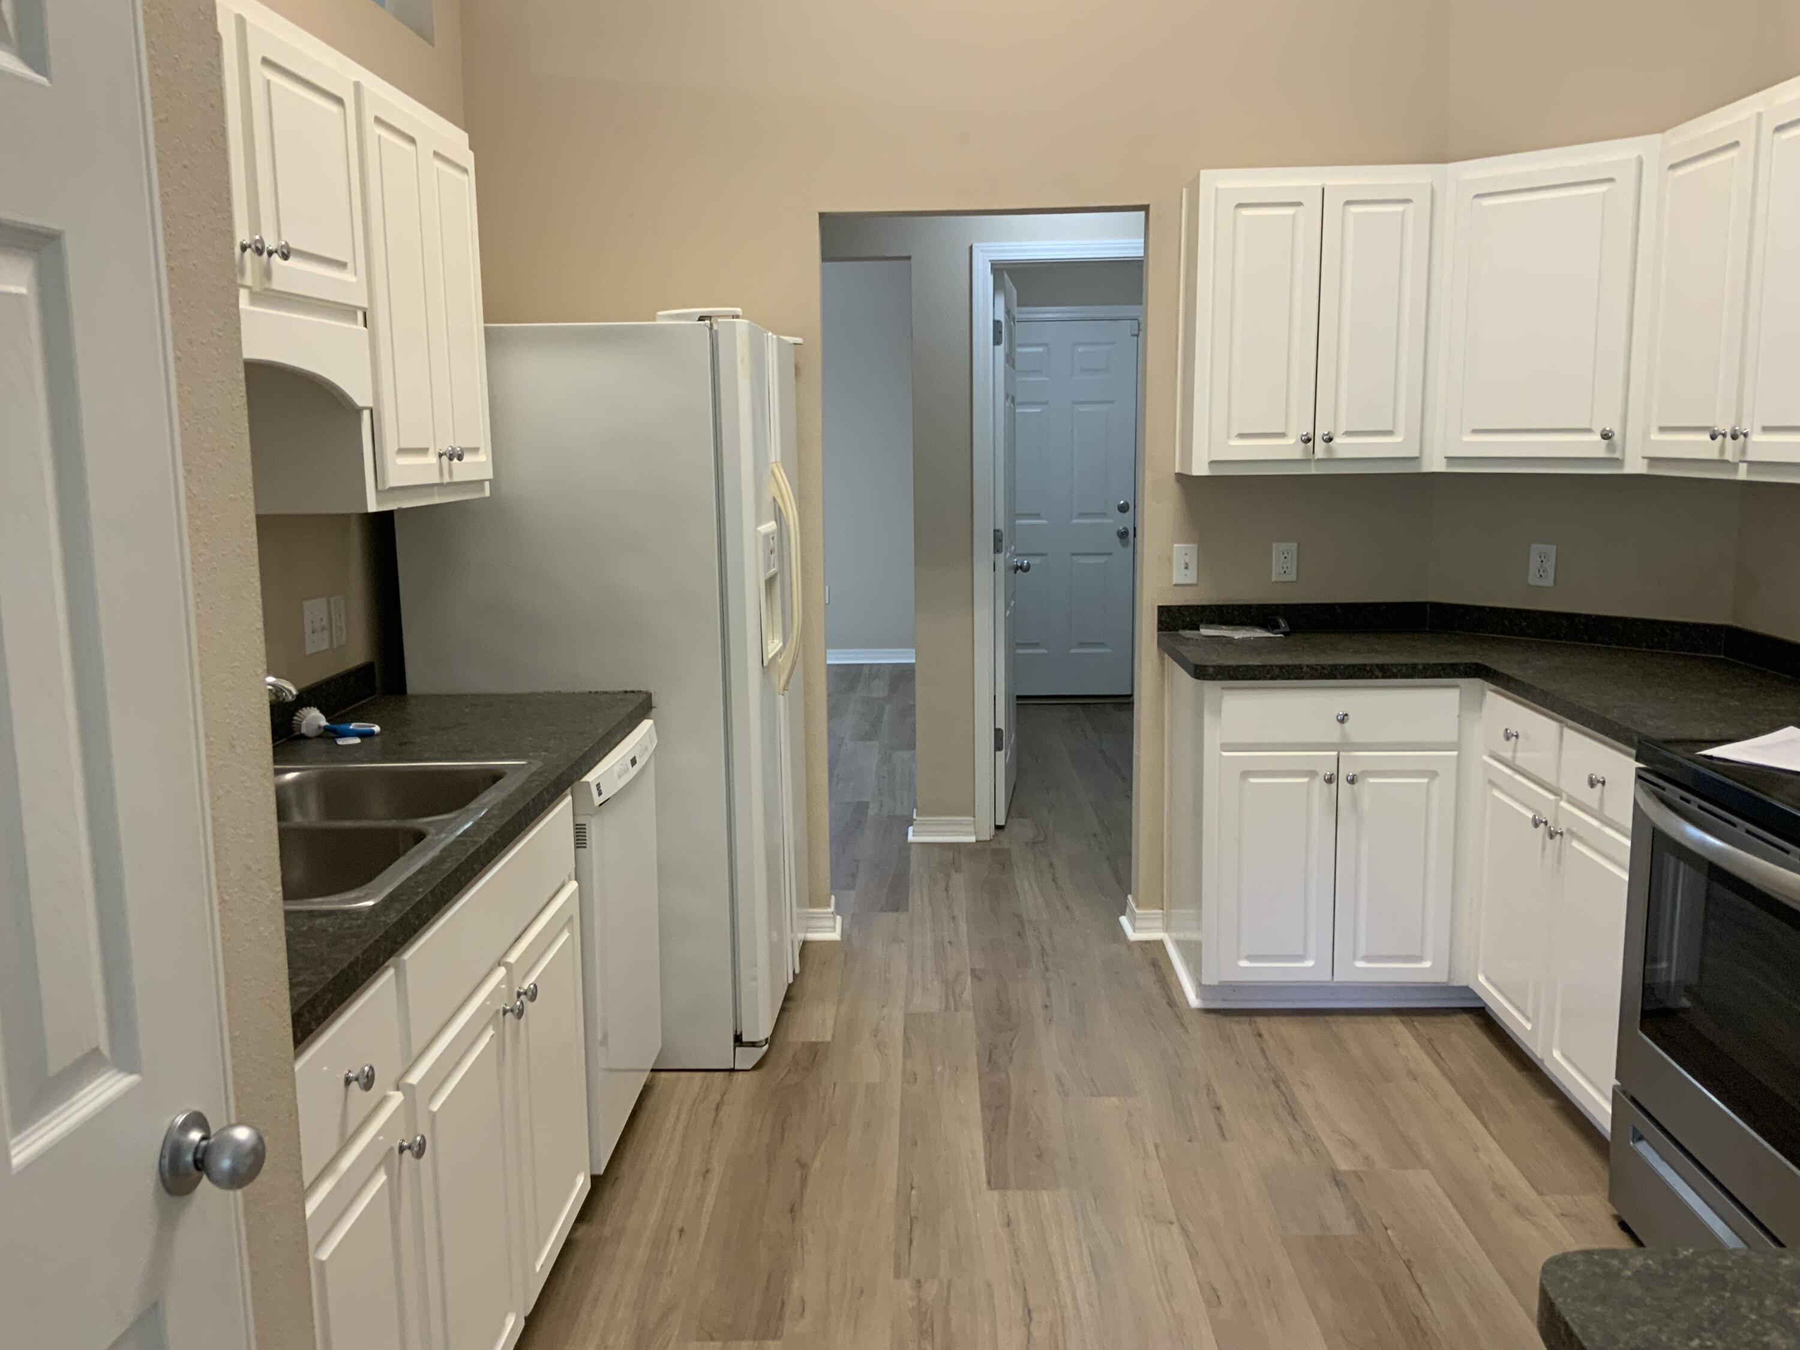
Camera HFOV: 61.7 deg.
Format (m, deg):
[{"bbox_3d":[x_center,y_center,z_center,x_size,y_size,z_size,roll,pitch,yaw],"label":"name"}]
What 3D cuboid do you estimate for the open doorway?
[{"bbox_3d":[0.240,-0.255,4.354,0.901,2.086,0.130,0,10,2],"label":"open doorway"}]

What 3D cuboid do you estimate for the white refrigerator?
[{"bbox_3d":[-0.680,0.001,3.875,0.865,1.762,0.875,0,10,2],"label":"white refrigerator"}]

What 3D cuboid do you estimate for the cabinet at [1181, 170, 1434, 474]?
[{"bbox_3d":[1.075,-0.921,3.990,0.617,0.766,0.309,0,10,2],"label":"cabinet"}]

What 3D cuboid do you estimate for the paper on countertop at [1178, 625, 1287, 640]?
[{"bbox_3d":[0.939,-0.120,4.208,0.278,0.028,0.120,0,10,2],"label":"paper on countertop"}]

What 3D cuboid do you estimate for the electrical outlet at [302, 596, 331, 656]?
[{"bbox_3d":[-1.206,-0.101,3.129,0.008,0.112,0.117,0,10,2],"label":"electrical outlet"}]

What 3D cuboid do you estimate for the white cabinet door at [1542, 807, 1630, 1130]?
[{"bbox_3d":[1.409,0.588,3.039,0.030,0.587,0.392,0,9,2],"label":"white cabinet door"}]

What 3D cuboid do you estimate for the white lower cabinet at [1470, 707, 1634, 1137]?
[{"bbox_3d":[1.716,0.481,3.325,0.625,0.810,0.805,0,10,2],"label":"white lower cabinet"}]

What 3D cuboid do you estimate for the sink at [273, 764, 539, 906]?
[{"bbox_3d":[-0.928,0.321,2.345,0.544,0.188,0.823,0,10,2],"label":"sink"}]

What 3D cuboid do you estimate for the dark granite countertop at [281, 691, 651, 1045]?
[{"bbox_3d":[-0.913,0.222,2.509,0.624,0.040,1.935,0,10,2],"label":"dark granite countertop"}]

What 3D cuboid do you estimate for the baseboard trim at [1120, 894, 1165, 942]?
[{"bbox_3d":[0.731,0.723,4.519,0.107,0.094,0.192,0,10,2],"label":"baseboard trim"}]

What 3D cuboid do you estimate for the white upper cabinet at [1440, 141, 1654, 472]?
[{"bbox_3d":[1.658,-0.892,3.754,0.320,0.755,0.520,-10,13,-43],"label":"white upper cabinet"}]

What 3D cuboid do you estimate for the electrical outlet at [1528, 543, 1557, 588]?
[{"bbox_3d":[1.740,-0.295,4.080,0.008,0.114,0.070,-10,13,-42],"label":"electrical outlet"}]

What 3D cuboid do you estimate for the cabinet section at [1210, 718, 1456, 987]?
[{"bbox_3d":[1.086,0.377,4.006,0.622,0.730,0.550,0,9,2],"label":"cabinet section"}]

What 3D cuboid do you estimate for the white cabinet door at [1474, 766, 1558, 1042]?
[{"bbox_3d":[1.421,0.519,3.467,0.030,0.587,0.436,0,9,2],"label":"white cabinet door"}]

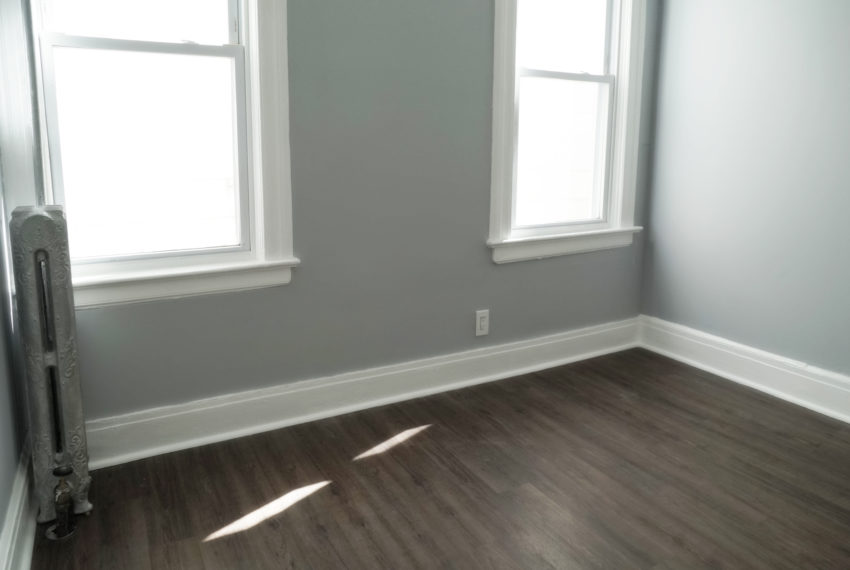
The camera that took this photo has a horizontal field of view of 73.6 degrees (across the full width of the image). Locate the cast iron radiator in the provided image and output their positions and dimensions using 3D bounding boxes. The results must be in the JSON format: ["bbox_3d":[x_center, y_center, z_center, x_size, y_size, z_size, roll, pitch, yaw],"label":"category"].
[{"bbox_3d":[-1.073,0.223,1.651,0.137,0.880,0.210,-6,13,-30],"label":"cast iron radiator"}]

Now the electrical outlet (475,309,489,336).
[{"bbox_3d":[0.272,0.181,2.656,0.073,0.122,0.010,-6,13,-30],"label":"electrical outlet"}]

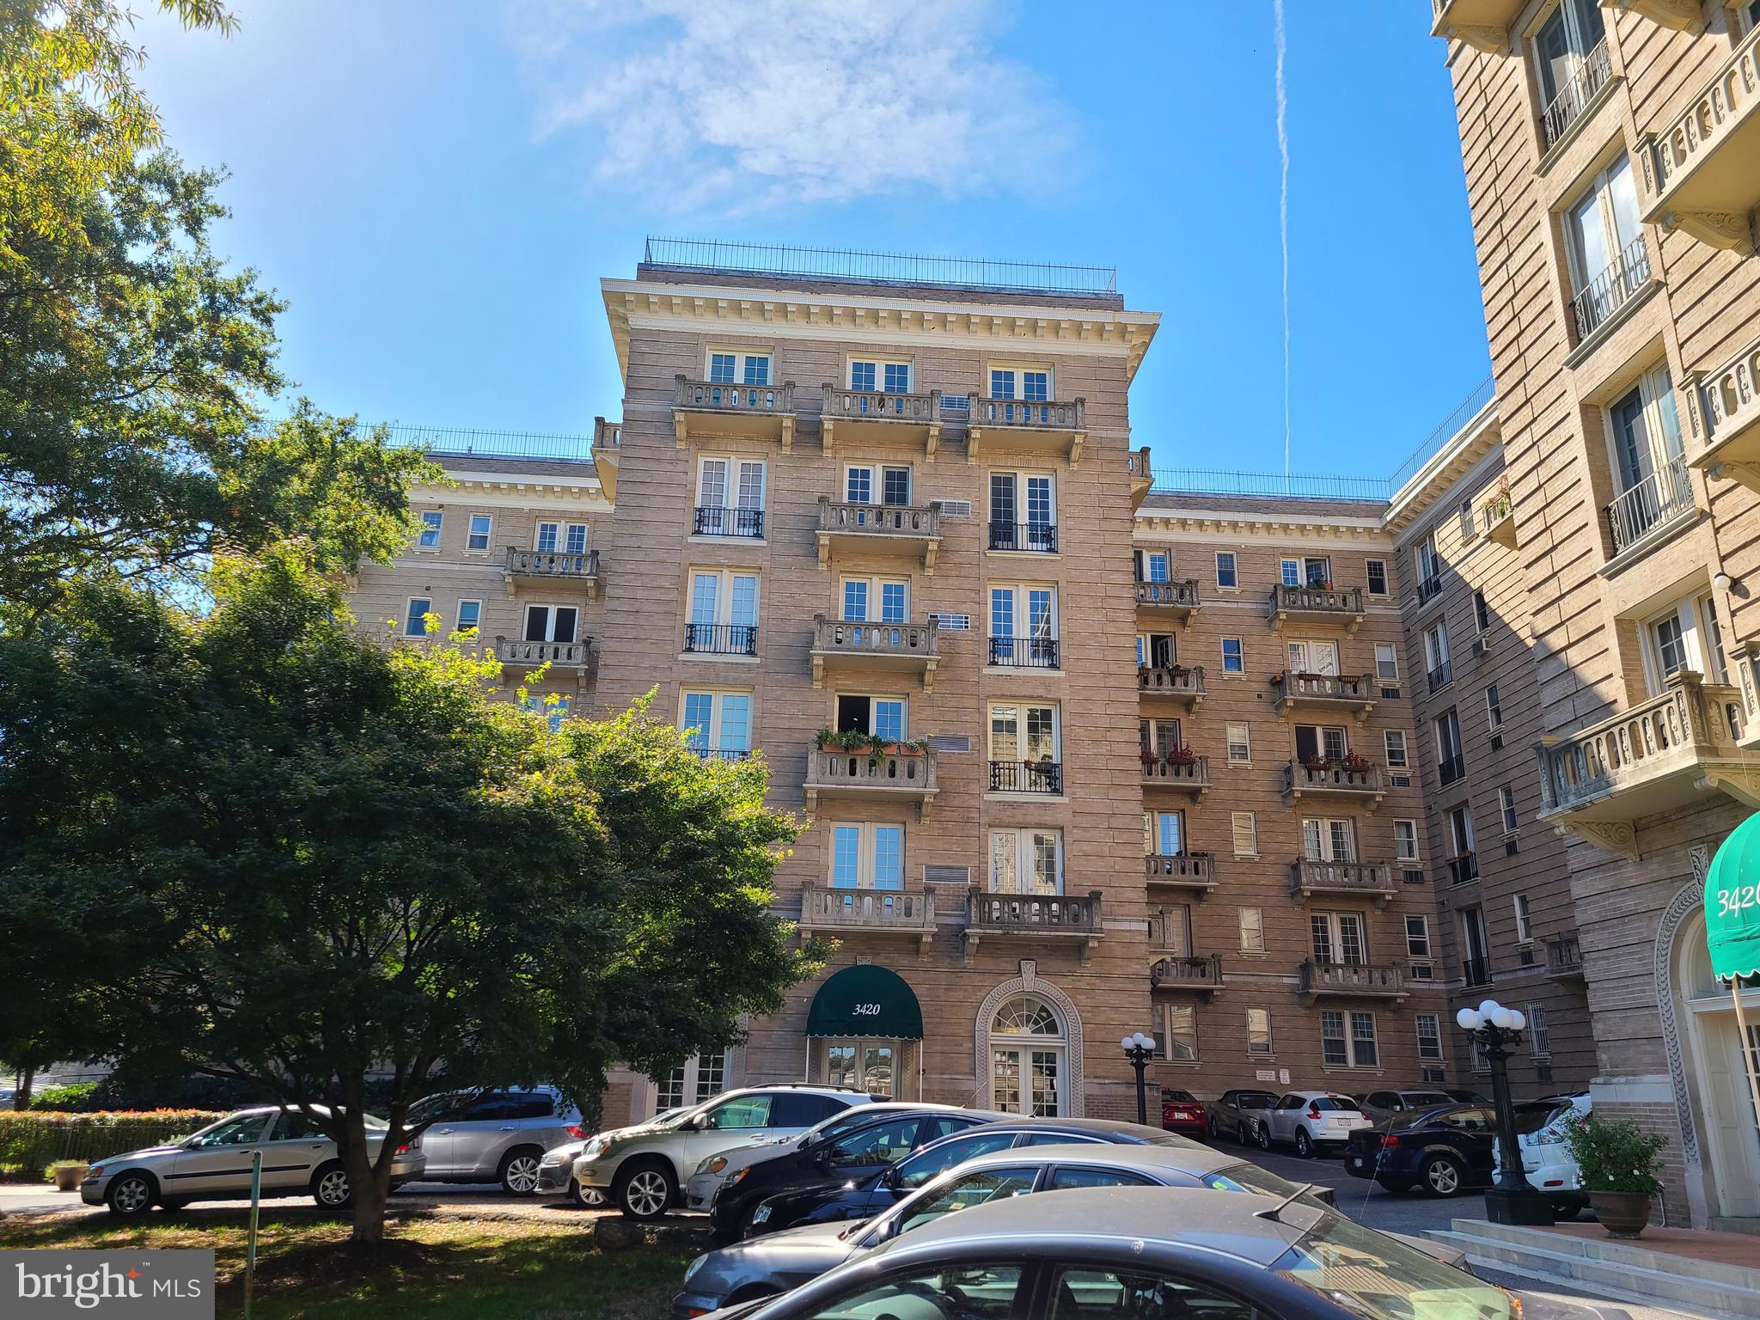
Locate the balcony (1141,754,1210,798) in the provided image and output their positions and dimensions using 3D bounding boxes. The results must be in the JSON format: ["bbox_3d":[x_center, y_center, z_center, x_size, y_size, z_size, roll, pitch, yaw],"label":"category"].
[{"bbox_3d":[9.003,3.808,42.374,3.070,1.310,1.030,2,-18,-4],"label":"balcony"}]

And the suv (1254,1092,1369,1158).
[{"bbox_3d":[11.274,12.058,34.434,1.765,1.570,4.125,3,-19,-5],"label":"suv"}]

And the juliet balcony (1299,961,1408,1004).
[{"bbox_3d":[14.540,10.008,40.774,3.098,1.340,1.030,2,-18,-4],"label":"juliet balcony"}]

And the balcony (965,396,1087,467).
[{"bbox_3d":[3.802,-5.964,34.537,3.170,1.560,1.040,3,-18,-3],"label":"balcony"}]

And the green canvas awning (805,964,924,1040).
[{"bbox_3d":[-0.354,7.505,29.017,2.480,1.600,1.800,2,-19,-4],"label":"green canvas awning"}]

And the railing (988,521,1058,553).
[{"bbox_3d":[3.580,-3.046,32.965,1.755,0.714,0.080,2,-18,-4],"label":"railing"}]

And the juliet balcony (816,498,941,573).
[{"bbox_3d":[-0.030,-3.123,33.309,3.170,1.560,1.040,3,-18,-3],"label":"juliet balcony"}]

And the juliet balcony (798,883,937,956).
[{"bbox_3d":[-0.293,5.791,29.207,3.040,1.470,1.030,2,-18,-4],"label":"juliet balcony"}]

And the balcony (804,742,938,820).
[{"bbox_3d":[-0.216,2.945,31.281,3.170,1.560,1.040,3,-18,-3],"label":"balcony"}]

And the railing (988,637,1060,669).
[{"bbox_3d":[3.486,-0.157,32.002,1.758,0.705,0.080,2,-18,-4],"label":"railing"}]

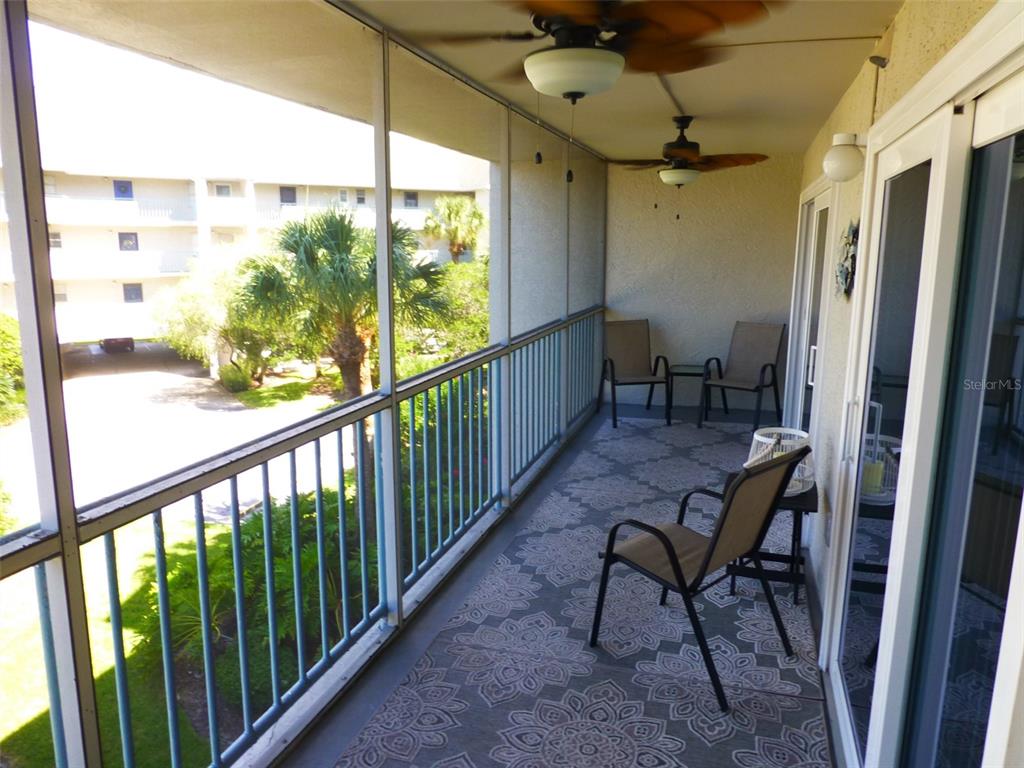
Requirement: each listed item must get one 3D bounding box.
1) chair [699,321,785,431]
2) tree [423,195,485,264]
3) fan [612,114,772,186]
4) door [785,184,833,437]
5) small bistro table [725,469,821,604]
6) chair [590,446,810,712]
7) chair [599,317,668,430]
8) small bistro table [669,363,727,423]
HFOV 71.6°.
[{"bbox_3d":[2.183,-0.070,6.691,0.560,0.930,0.680,10,14,40],"label":"chair"},{"bbox_3d":[-2.898,-5.659,35.707,3.200,7.500,3.200,4,11,18],"label":"tree"},{"bbox_3d":[1.193,-1.621,4.985,1.240,0.475,1.240,4,11,18],"label":"fan"},{"bbox_3d":[2.084,-0.340,4.984,0.120,2.100,2.600,4,11,18],"label":"door"},{"bbox_3d":[1.239,0.758,3.443,0.420,0.520,0.410,4,11,18],"label":"small bistro table"},{"bbox_3d":[0.752,0.657,2.880,0.560,0.930,0.680,-10,15,-43],"label":"chair"},{"bbox_3d":[1.187,-0.114,6.902,0.560,0.930,0.680,-1,11,-8],"label":"chair"},{"bbox_3d":[1.797,0.082,7.168,0.420,0.450,0.440,4,11,18],"label":"small bistro table"}]

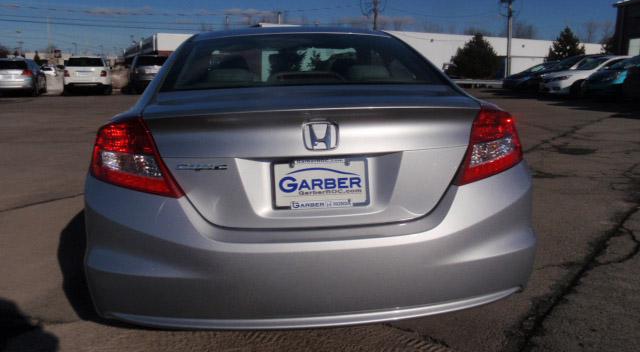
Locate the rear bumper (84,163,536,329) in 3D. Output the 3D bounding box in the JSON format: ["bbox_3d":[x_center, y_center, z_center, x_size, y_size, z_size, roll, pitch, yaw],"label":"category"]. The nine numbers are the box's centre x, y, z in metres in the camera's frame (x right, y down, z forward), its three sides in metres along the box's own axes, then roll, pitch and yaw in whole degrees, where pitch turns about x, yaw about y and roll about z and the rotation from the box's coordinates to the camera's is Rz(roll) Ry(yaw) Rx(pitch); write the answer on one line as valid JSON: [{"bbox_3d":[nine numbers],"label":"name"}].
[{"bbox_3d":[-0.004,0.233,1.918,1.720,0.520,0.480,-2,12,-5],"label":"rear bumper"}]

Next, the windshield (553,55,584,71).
[{"bbox_3d":[9.879,-4.478,20.335,0.750,0.500,1.380,-2,12,-6],"label":"windshield"}]

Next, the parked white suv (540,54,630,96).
[{"bbox_3d":[10.189,-3.586,18.104,4.450,1.480,1.780,-2,12,-6],"label":"parked white suv"}]

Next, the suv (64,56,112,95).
[{"bbox_3d":[-11.402,-5.095,25.600,1.850,1.690,4.500,-5,13,-20],"label":"suv"}]

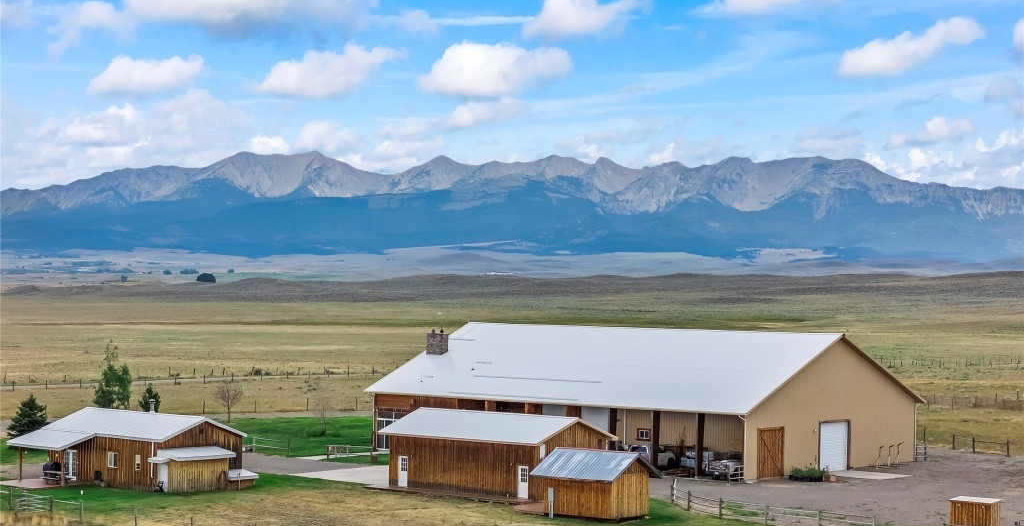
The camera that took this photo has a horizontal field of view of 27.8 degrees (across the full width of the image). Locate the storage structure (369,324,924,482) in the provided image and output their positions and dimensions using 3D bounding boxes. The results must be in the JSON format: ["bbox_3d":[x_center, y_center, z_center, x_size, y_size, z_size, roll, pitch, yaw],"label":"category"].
[{"bbox_3d":[10.535,10.487,168.827,37.751,10.400,25.896,0,-1,40],"label":"storage structure"}]

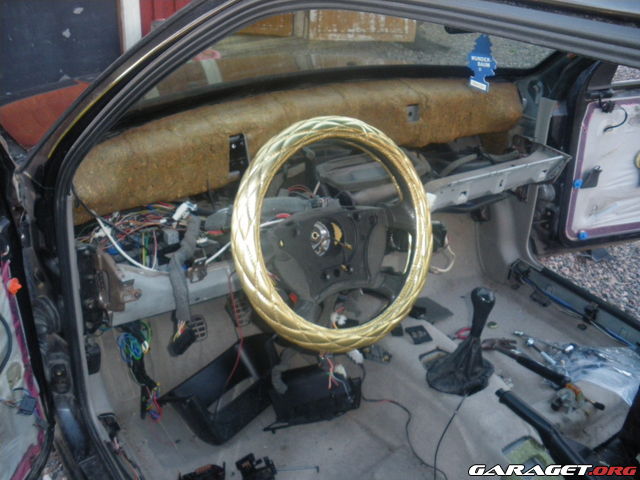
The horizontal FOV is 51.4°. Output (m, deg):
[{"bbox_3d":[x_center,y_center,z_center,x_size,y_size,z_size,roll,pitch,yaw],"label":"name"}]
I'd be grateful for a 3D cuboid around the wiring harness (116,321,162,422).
[{"bbox_3d":[-0.365,0.264,1.345,0.070,0.230,0.065,-17,34,-27],"label":"wiring harness"}]

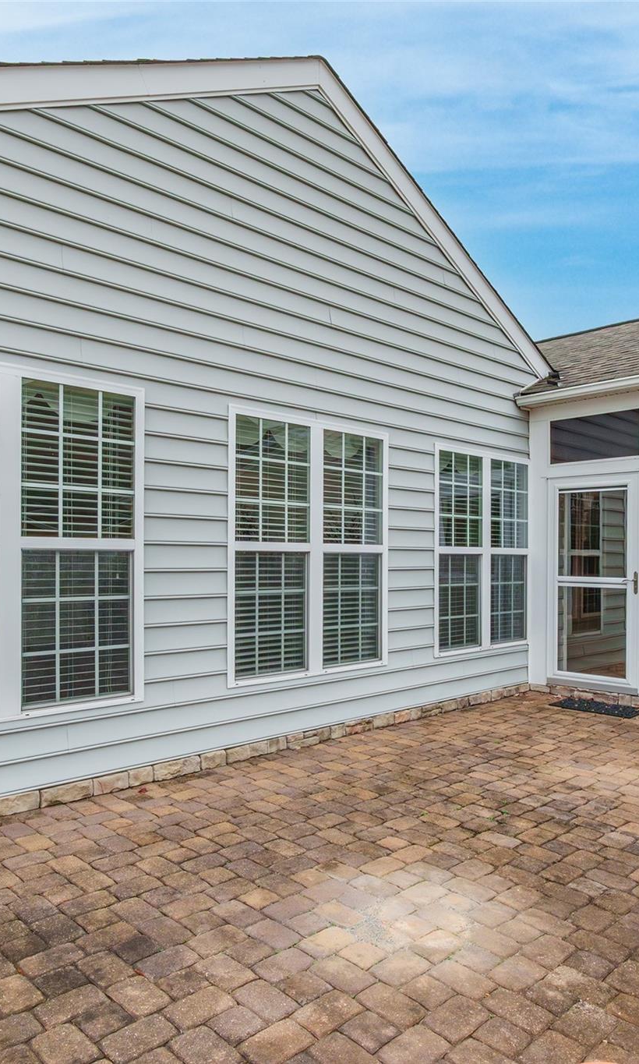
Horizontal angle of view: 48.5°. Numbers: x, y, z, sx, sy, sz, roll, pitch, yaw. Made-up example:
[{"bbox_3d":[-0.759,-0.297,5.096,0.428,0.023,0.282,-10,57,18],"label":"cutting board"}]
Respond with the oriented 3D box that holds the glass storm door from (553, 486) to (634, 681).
[{"bbox_3d":[2.584,0.475,6.735,0.055,1.880,0.820,1,-1,-43],"label":"glass storm door"}]

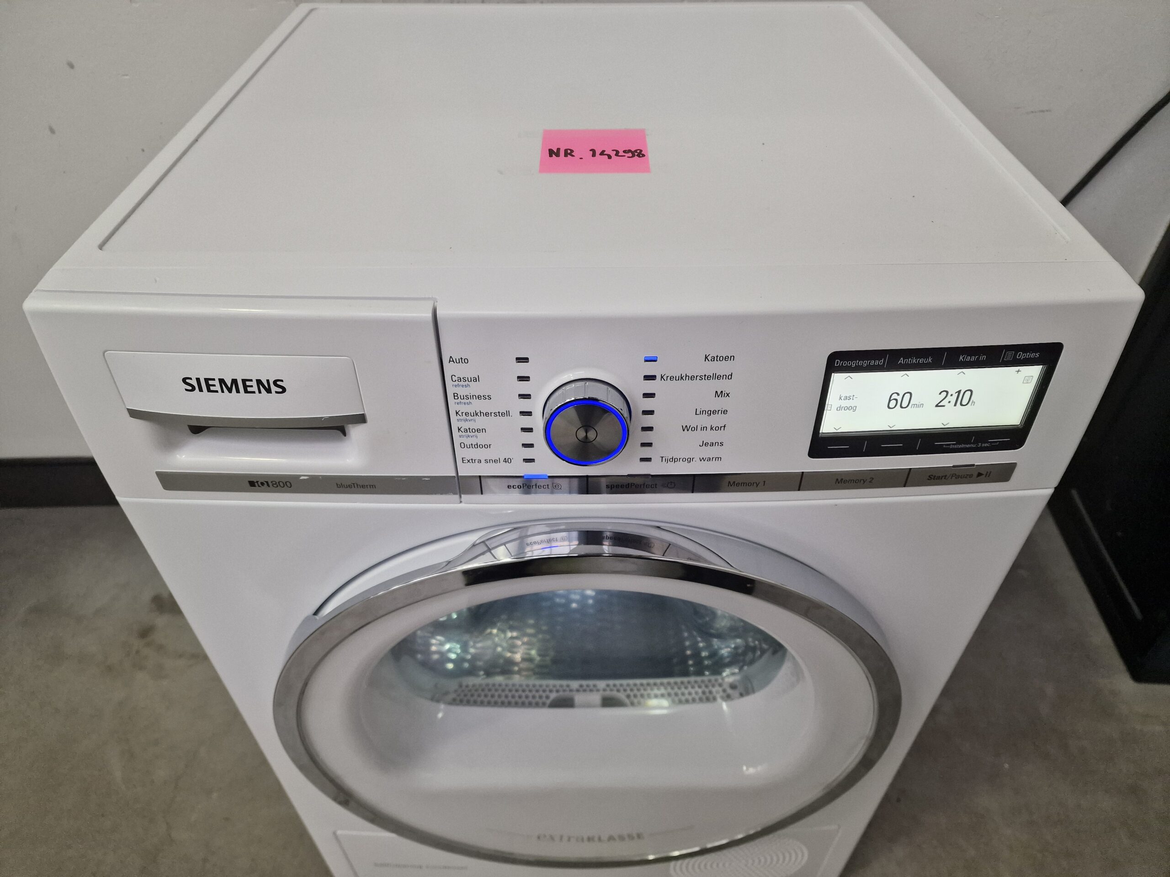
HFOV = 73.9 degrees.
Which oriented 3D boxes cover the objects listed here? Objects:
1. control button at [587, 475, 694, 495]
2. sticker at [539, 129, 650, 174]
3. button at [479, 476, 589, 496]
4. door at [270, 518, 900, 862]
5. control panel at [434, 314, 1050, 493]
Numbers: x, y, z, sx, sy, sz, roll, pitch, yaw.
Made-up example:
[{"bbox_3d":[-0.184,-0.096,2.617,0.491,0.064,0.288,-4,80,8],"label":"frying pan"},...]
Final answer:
[{"bbox_3d":[0.034,0.027,0.478,0.066,0.015,0.008,-1,36,0],"label":"control button"},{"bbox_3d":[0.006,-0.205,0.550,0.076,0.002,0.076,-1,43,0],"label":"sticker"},{"bbox_3d":[-0.031,0.028,0.478,0.065,0.015,0.008,-1,36,0],"label":"button"},{"bbox_3d":[0.002,0.240,0.647,0.490,0.490,0.050,-1,41,0],"label":"door"},{"bbox_3d":[0.097,-0.014,0.441,0.352,0.126,0.030,-1,36,0],"label":"control panel"}]

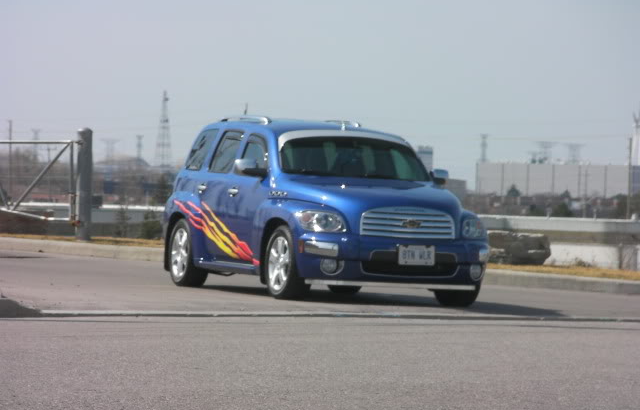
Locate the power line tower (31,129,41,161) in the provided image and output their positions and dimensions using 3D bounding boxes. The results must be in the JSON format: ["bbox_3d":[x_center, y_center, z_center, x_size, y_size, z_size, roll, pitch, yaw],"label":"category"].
[{"bbox_3d":[-176.123,-29.980,2000.000,5.254,33.380,4.729,2,0,0],"label":"power line tower"}]

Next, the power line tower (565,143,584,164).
[{"bbox_3d":[156.992,-19.471,2000.000,12.672,37.089,7.603,2,0,0],"label":"power line tower"}]

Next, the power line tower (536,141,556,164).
[{"bbox_3d":[139.983,-20.399,2000.000,13.290,37.707,7.974,2,0,0],"label":"power line tower"}]

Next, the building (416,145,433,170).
[{"bbox_3d":[48.398,-15.531,1500.000,6.954,23.180,6.954,2,0,0],"label":"building"}]

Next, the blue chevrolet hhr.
[{"bbox_3d":[0.002,0.024,28.752,1.770,1.600,4.450,3,0,-21],"label":"blue chevrolet hhr"}]

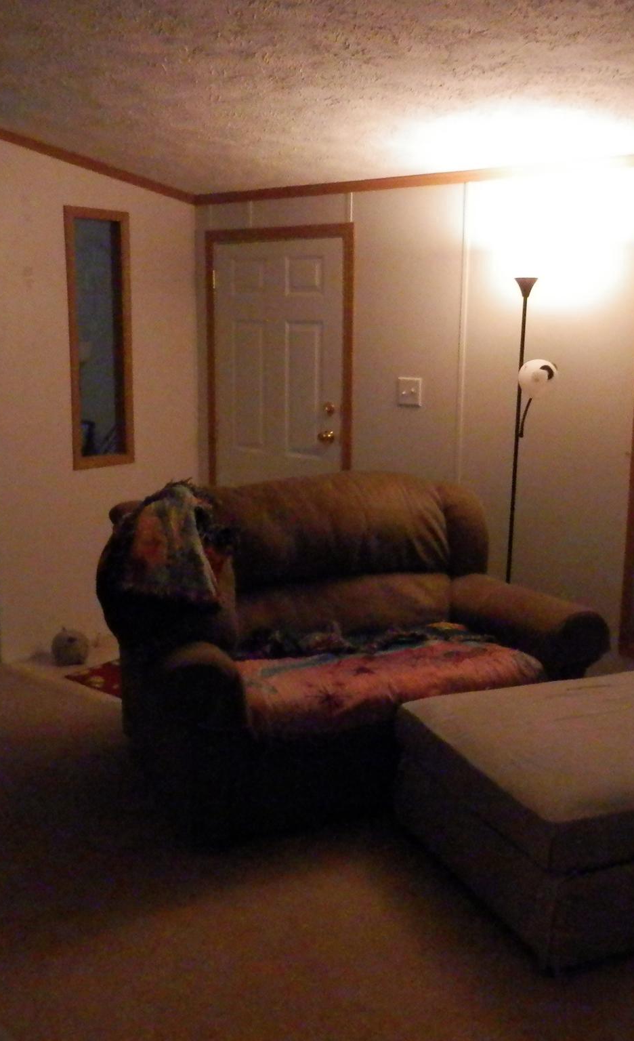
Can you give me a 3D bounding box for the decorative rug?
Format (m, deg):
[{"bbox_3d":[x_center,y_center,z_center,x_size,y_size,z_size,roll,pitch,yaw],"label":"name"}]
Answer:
[{"bbox_3d":[-0.544,0.705,4.544,0.914,0.012,0.762,9,14,38],"label":"decorative rug"}]

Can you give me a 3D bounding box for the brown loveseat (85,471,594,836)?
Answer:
[{"bbox_3d":[0.094,0.379,3.620,1.565,1.016,1.026,-4,12,-22],"label":"brown loveseat"}]

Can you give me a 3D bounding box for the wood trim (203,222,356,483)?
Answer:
[{"bbox_3d":[-0.203,-0.460,5.215,0.955,2.041,0.091,9,14,38],"label":"wood trim"}]

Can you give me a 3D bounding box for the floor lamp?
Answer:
[{"bbox_3d":[0.836,-0.108,4.184,0.295,1.766,0.264,4,12,16],"label":"floor lamp"}]

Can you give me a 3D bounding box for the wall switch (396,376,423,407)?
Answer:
[{"bbox_3d":[0.427,-0.591,4.635,0.124,0.126,0.018,9,14,38],"label":"wall switch"}]

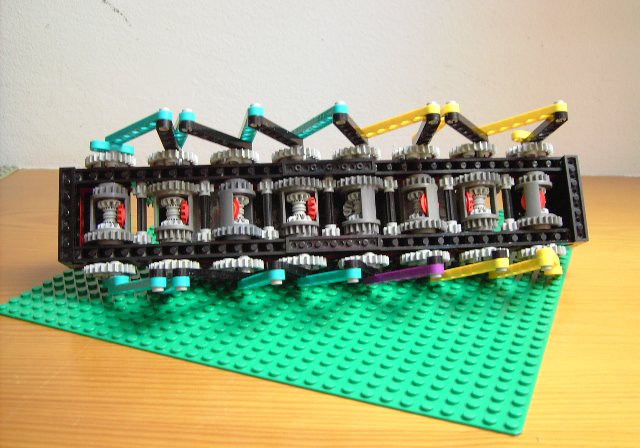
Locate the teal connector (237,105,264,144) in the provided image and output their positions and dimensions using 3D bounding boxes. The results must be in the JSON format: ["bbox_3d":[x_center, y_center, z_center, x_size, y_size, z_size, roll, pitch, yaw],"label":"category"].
[{"bbox_3d":[-0.035,-0.048,0.322,0.008,0.004,0.046,0,-12,-14],"label":"teal connector"}]

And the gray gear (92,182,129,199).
[{"bbox_3d":[-0.107,-0.015,0.332,0.018,0.007,0.018,-2,-12,-5],"label":"gray gear"}]

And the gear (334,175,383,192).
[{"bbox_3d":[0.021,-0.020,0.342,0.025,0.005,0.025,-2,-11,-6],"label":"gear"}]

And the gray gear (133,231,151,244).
[{"bbox_3d":[-0.089,0.007,0.326,0.009,0.007,0.009,-2,-11,-6],"label":"gray gear"}]

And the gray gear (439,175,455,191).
[{"bbox_3d":[0.069,-0.021,0.346,0.010,0.008,0.010,-2,-12,-5],"label":"gray gear"}]

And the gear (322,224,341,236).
[{"bbox_3d":[0.006,0.004,0.335,0.010,0.008,0.010,-2,-12,-5],"label":"gear"}]

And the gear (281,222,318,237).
[{"bbox_3d":[-0.010,0.005,0.336,0.018,0.007,0.018,-2,-12,-5],"label":"gear"}]

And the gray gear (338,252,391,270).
[{"bbox_3d":[0.023,0.020,0.333,0.025,0.008,0.025,-2,-12,-5],"label":"gray gear"}]

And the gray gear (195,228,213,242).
[{"bbox_3d":[-0.058,0.006,0.332,0.010,0.007,0.010,-2,-12,-5],"label":"gray gear"}]

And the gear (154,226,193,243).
[{"bbox_3d":[-0.074,0.007,0.330,0.018,0.007,0.018,-2,-12,-5],"label":"gear"}]

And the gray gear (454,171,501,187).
[{"bbox_3d":[0.085,-0.023,0.350,0.025,0.006,0.025,-2,-11,-6],"label":"gray gear"}]

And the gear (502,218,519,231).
[{"bbox_3d":[0.102,0.001,0.347,0.010,0.008,0.010,-2,-11,-6],"label":"gear"}]

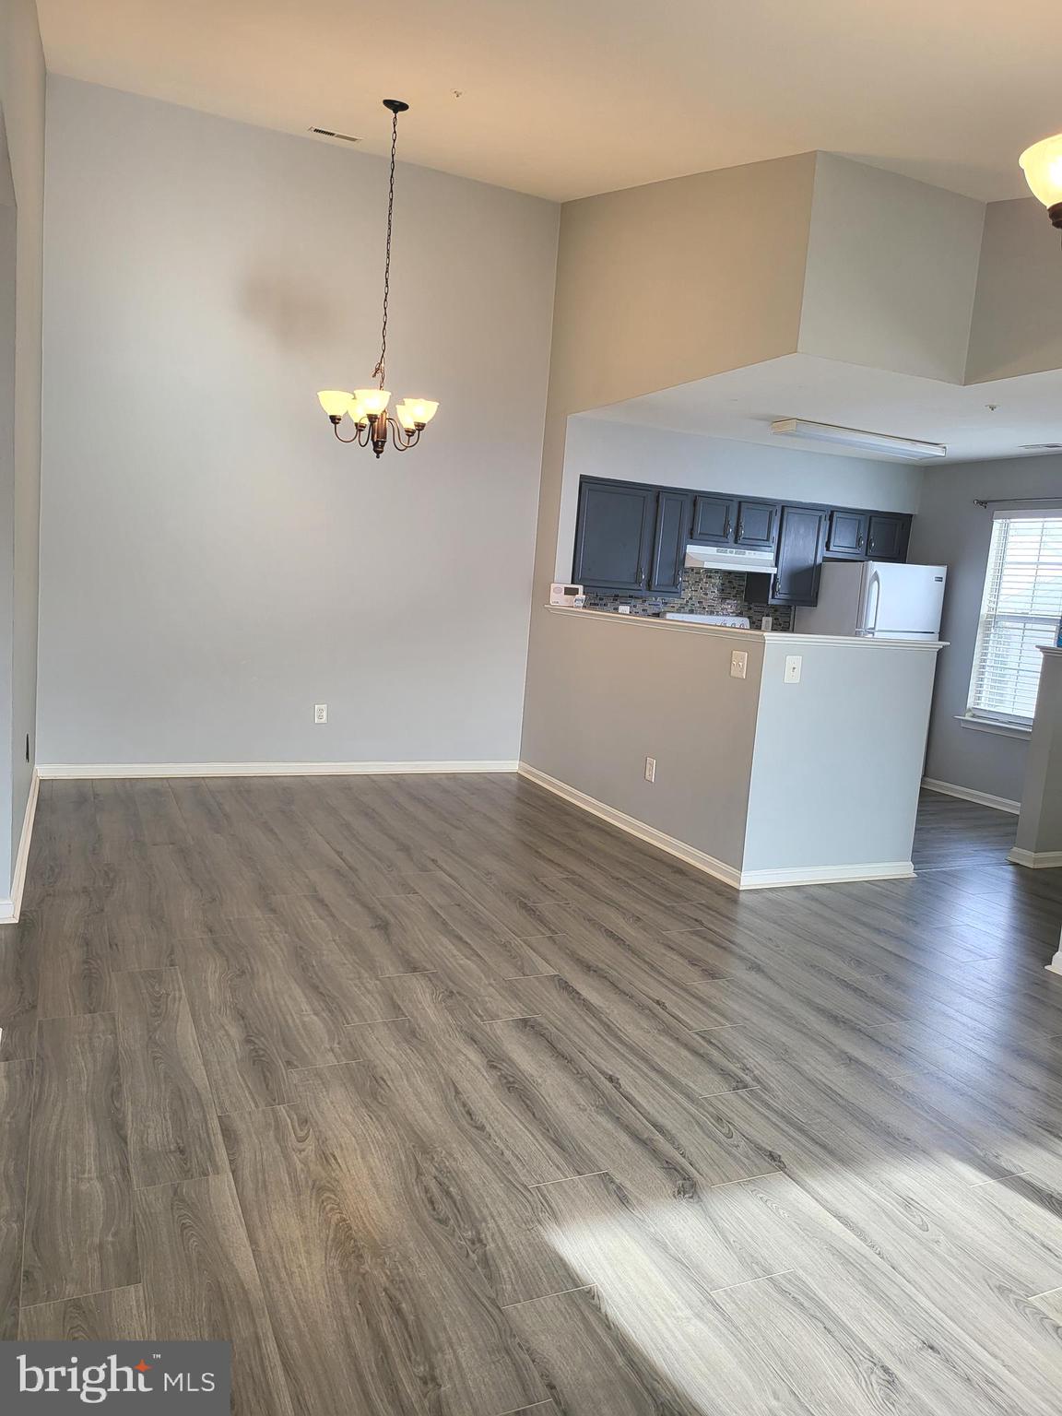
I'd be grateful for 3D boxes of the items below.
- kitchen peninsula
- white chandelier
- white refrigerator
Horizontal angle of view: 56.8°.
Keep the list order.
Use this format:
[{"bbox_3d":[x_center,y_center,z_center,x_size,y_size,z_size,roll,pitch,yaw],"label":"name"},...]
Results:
[{"bbox_3d":[1.017,0.075,6.063,1.151,1.222,2.742,1,8,-24],"label":"kitchen peninsula"},{"bbox_3d":[-0.711,-2.084,4.843,0.612,1.665,0.612,1,8,-24],"label":"white chandelier"},{"bbox_3d":[2.517,-0.243,7.535,0.761,1.695,0.779,1,8,-24],"label":"white refrigerator"}]

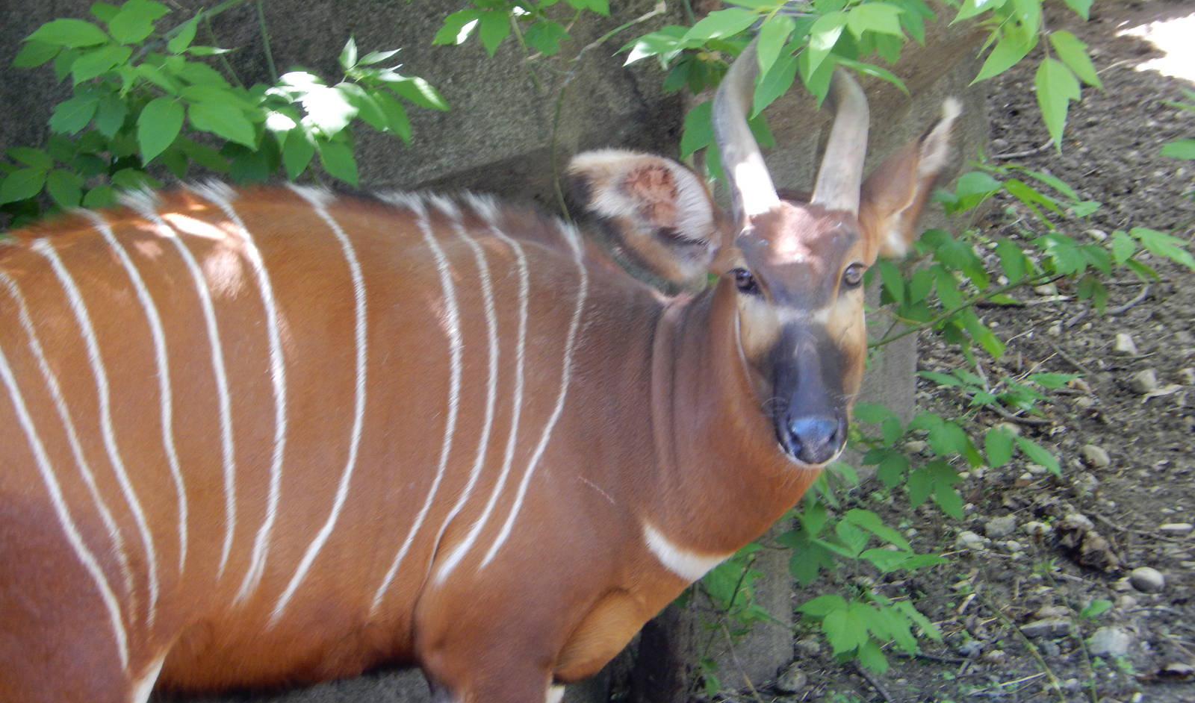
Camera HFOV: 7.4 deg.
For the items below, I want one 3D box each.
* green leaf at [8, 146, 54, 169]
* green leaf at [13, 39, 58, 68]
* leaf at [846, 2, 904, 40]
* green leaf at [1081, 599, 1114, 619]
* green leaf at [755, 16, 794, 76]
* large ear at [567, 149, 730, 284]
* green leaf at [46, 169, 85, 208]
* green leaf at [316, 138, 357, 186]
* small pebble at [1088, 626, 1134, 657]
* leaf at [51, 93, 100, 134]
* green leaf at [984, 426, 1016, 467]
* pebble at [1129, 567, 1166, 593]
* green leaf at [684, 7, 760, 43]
[{"bbox_3d":[-0.738,-0.252,12.000,0.058,0.029,0.030,0,9,0],"label":"green leaf"},{"bbox_3d":[-0.774,-0.411,12.700,0.074,0.042,0.014,-28,-26,-15],"label":"green leaf"},{"bbox_3d":[0.344,-0.409,11.400,0.072,0.046,0.030,0,9,0],"label":"leaf"},{"bbox_3d":[0.705,0.363,13.000,0.050,0.016,0.029,-22,50,-10],"label":"green leaf"},{"bbox_3d":[0.218,-0.377,11.350,0.049,0.077,0.030,0,9,0],"label":"green leaf"},{"bbox_3d":[0.063,-0.167,11.450,0.202,0.168,0.090,1,9,9],"label":"large ear"},{"bbox_3d":[-0.711,-0.219,12.300,0.047,0.070,0.015,-27,-22,-19],"label":"green leaf"},{"bbox_3d":[-0.353,-0.258,12.500,0.047,0.082,0.014,-35,-19,-14],"label":"green leaf"},{"bbox_3d":[0.696,0.394,12.500,0.062,0.043,0.050,0,9,0],"label":"small pebble"},{"bbox_3d":[-0.693,-0.315,12.200,0.081,0.016,0.050,-33,59,-15],"label":"leaf"},{"bbox_3d":[0.541,0.128,12.400,0.040,0.063,0.015,8,-24,5],"label":"green leaf"},{"bbox_3d":[0.817,0.339,13.700,0.052,0.035,0.046,0,11,0],"label":"pebble"},{"bbox_3d":[0.158,-0.416,11.800,0.112,0.014,0.043,-23,53,-18],"label":"green leaf"}]

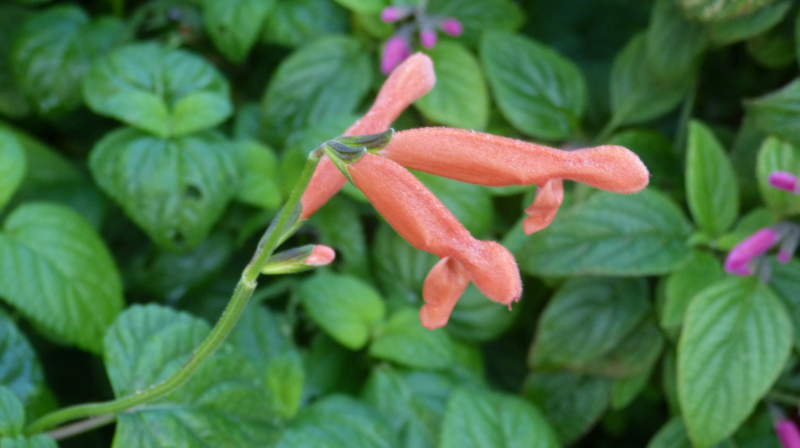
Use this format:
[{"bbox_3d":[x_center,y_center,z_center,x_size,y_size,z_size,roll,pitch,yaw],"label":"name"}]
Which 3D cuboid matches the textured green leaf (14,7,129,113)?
[{"bbox_3d":[-0.090,-0.044,0.640,0.029,0.009,0.032,5,53,4],"label":"textured green leaf"}]

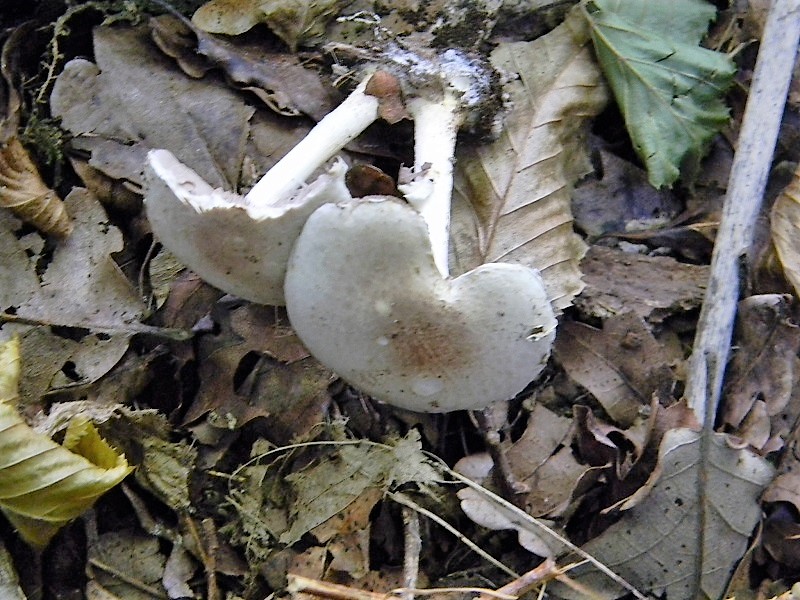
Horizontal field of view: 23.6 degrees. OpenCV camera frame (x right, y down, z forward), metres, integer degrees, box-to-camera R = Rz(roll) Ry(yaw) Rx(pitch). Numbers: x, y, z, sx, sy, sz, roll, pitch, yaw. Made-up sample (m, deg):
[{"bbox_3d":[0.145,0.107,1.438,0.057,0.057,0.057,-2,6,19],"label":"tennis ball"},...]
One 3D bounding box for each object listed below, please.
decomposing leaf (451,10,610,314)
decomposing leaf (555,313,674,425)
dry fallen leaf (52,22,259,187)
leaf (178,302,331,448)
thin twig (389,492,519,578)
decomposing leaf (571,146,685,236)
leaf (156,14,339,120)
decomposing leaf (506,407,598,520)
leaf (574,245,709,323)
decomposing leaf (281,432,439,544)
[{"bbox_3d":[0.032,-0.037,0.482,0.037,0.020,0.094,8,63,4],"label":"decomposing leaf"},{"bbox_3d":[0.053,0.013,0.463,0.021,0.012,0.031,-33,68,-15],"label":"decomposing leaf"},{"bbox_3d":[-0.063,-0.051,0.498,0.053,0.015,0.046,8,63,4],"label":"dry fallen leaf"},{"bbox_3d":[-0.034,0.018,0.467,0.035,0.014,0.037,2,63,1],"label":"leaf"},{"bbox_3d":[0.012,0.053,0.440,0.036,0.003,0.002,33,68,15],"label":"thin twig"},{"bbox_3d":[0.058,-0.025,0.489,0.026,0.010,0.024,23,65,11],"label":"decomposing leaf"},{"bbox_3d":[-0.042,-0.062,0.497,0.054,0.014,0.019,24,66,11],"label":"leaf"},{"bbox_3d":[0.034,0.039,0.450,0.019,0.011,0.027,21,65,10],"label":"decomposing leaf"},{"bbox_3d":[0.060,-0.004,0.475,0.033,0.010,0.019,5,63,2],"label":"leaf"},{"bbox_3d":[-0.013,0.042,0.448,0.041,0.012,0.016,-25,66,-12],"label":"decomposing leaf"}]

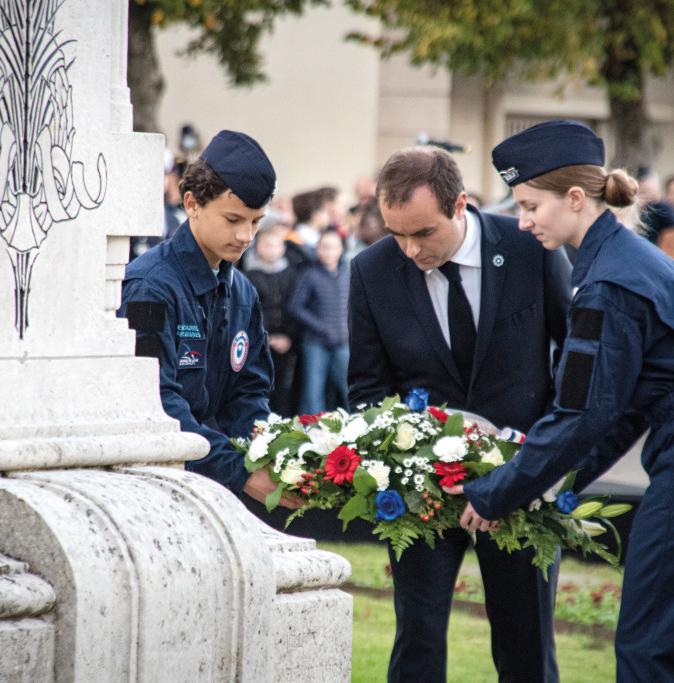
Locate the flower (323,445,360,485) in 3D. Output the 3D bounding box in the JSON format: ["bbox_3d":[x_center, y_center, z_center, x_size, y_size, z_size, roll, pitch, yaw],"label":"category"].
[{"bbox_3d":[0.012,0.264,18.300,0.083,0.084,0.040,1,-11,0],"label":"flower"}]

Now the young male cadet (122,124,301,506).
[{"bbox_3d":[-0.292,0.320,18.550,0.580,1.570,0.500,2,1,42],"label":"young male cadet"}]

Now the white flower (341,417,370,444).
[{"bbox_3d":[0.040,0.189,18.360,0.061,0.056,0.055,1,-19,0],"label":"white flower"}]

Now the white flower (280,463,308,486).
[{"bbox_3d":[-0.093,0.285,18.300,0.060,0.053,0.053,1,-19,10],"label":"white flower"}]

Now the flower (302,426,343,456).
[{"bbox_3d":[-0.031,0.214,18.340,0.093,0.066,0.075,1,-19,10],"label":"flower"}]

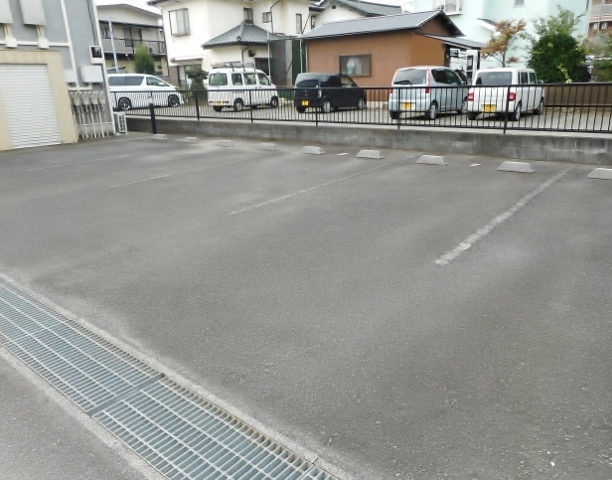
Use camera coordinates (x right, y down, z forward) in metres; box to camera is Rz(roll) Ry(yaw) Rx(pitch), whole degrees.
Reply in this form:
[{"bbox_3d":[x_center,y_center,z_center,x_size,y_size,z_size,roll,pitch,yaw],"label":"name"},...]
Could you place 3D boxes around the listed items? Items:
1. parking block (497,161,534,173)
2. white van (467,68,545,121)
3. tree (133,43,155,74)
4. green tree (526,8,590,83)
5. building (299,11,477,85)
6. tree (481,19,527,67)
[{"bbox_3d":[3.123,-1.082,6.852,0.500,0.120,0.160,13,24,37],"label":"parking block"},{"bbox_3d":[6.534,-4.722,14.858,1.480,1.510,3.400,13,24,37],"label":"white van"},{"bbox_3d":[-10.698,-11.054,30.814,1.450,3.900,1.380,13,24,37],"label":"tree"},{"bbox_3d":[10.175,-7.335,18.768,2.580,3.760,2.450,13,24,37],"label":"green tree"},{"bbox_3d":[4.377,-8.932,23.260,7.700,4.150,5.300,13,24,37],"label":"building"},{"bbox_3d":[8.825,-7.982,20.879,2.050,3.690,1.950,13,24,37],"label":"tree"}]

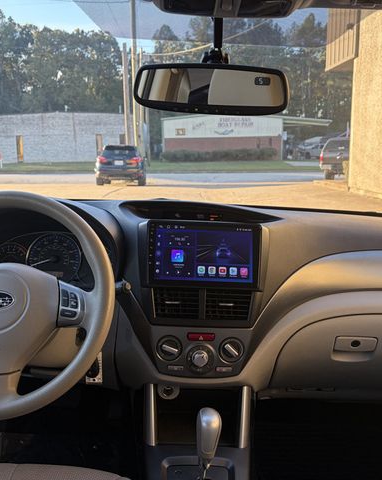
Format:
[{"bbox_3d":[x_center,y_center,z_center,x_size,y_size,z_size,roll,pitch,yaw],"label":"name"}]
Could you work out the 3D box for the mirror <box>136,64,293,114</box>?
[{"bbox_3d":[0.034,-0.247,0.785,0.252,0.076,0.045,5,15,11],"label":"mirror"}]

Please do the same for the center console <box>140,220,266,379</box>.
[{"bbox_3d":[0.024,0.119,0.965,0.245,0.305,0.090,2,-8,0],"label":"center console"}]

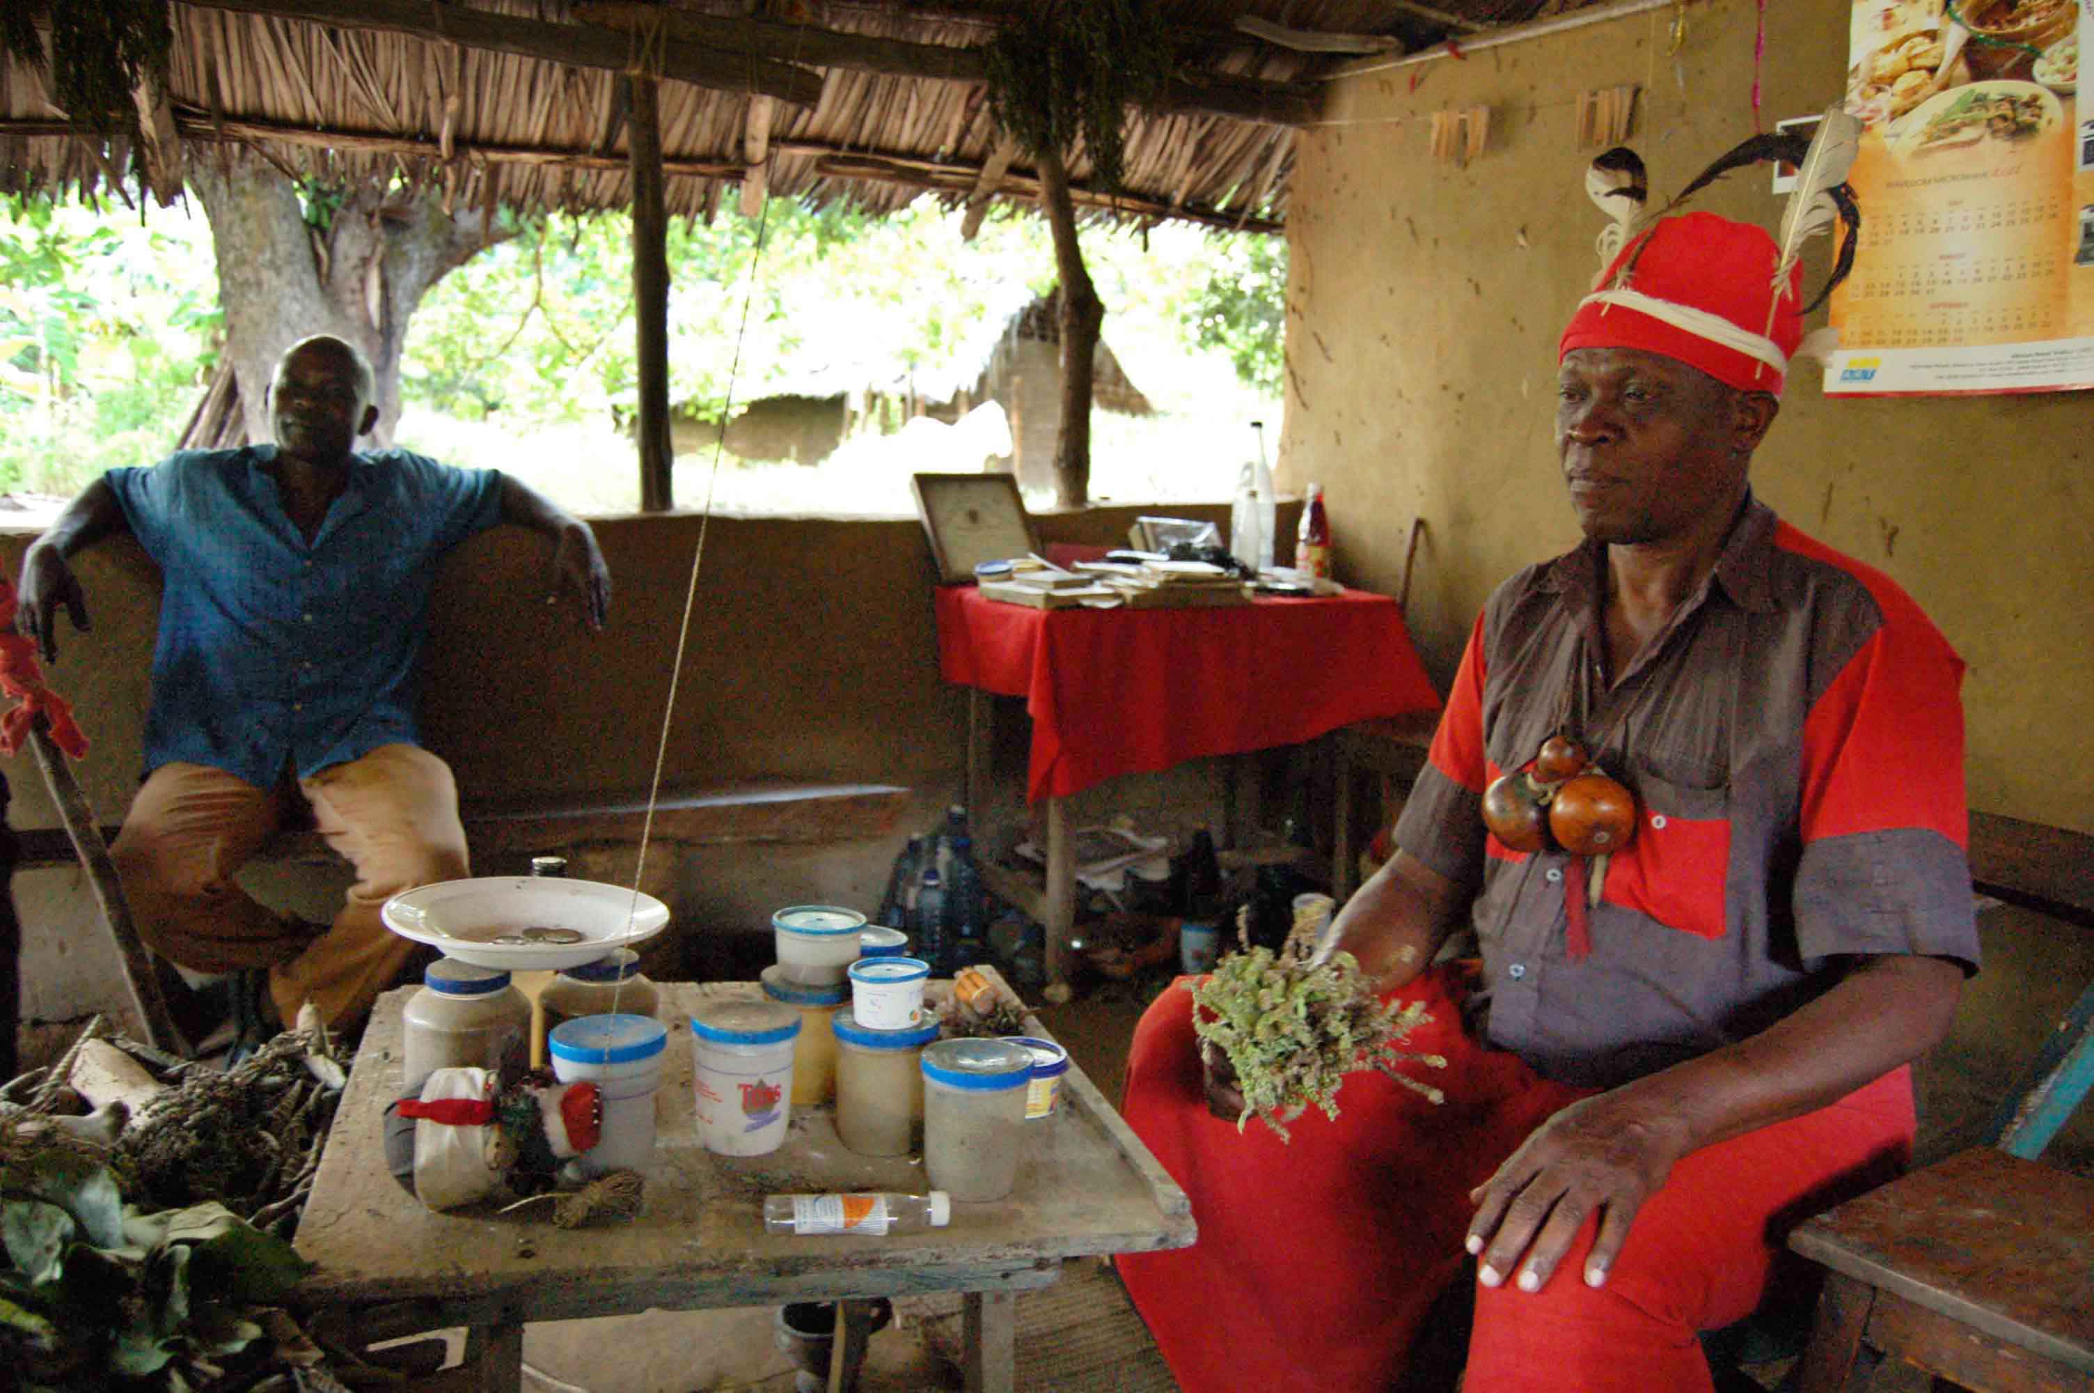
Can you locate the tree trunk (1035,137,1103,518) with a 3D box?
[{"bbox_3d":[0.051,-0.860,3.650,0.130,0.880,0.110,-3,6,0],"label":"tree trunk"}]

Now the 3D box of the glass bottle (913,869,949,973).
[{"bbox_3d":[-0.229,0.454,3.120,0.066,0.215,0.066,0,6,0],"label":"glass bottle"}]

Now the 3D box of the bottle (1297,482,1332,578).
[{"bbox_3d":[0.588,-0.360,3.450,0.070,0.225,0.070,0,6,0],"label":"bottle"}]

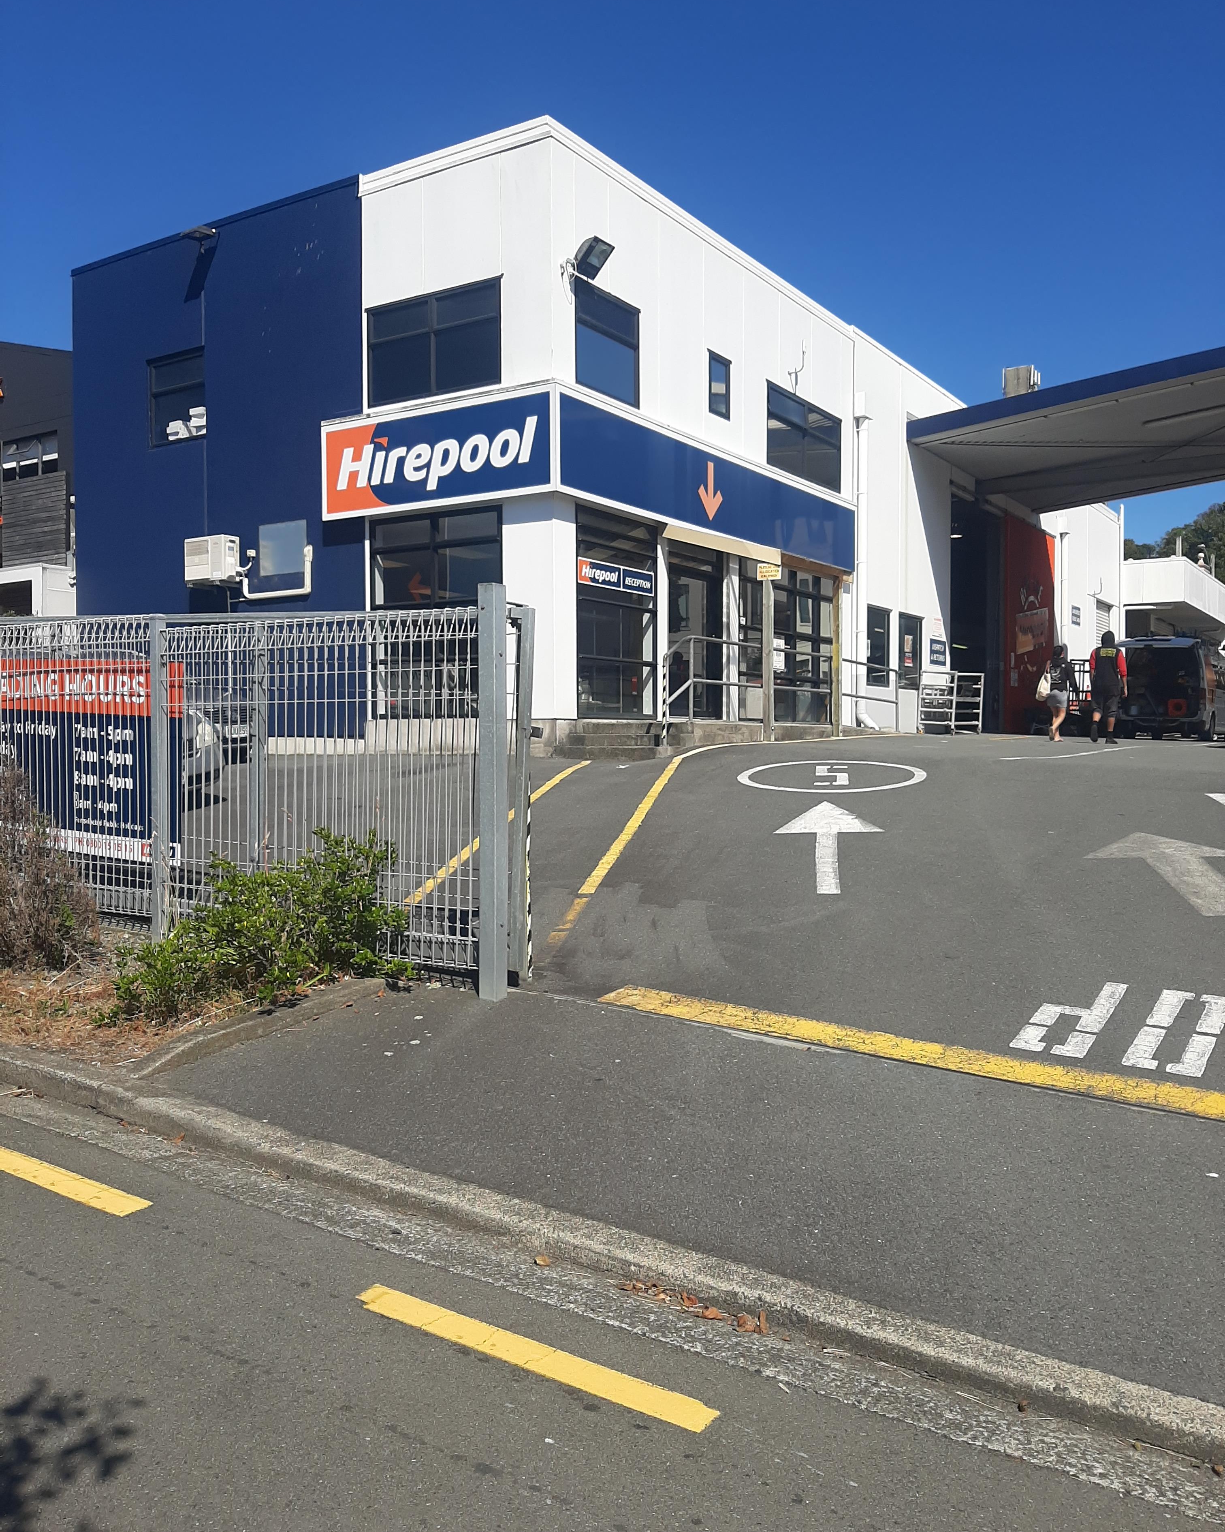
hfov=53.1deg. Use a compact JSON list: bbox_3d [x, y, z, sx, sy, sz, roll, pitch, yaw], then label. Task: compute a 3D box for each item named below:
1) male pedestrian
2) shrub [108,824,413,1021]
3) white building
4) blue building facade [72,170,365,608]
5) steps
[{"bbox_3d":[7.637,-1.229,18.900,0.580,1.770,0.500,1,2,28],"label":"male pedestrian"},{"bbox_3d":[-1.761,0.729,6.224,1.080,0.820,1.080,1,2,33],"label":"shrub"},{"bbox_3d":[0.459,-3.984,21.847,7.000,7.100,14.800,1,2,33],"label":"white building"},{"bbox_3d":[-5.631,-3.858,17.110,6.100,7.150,0.500,1,2,33],"label":"blue building facade"},{"bbox_3d":[1.196,-0.348,15.503,1.330,0.460,4.800,1,2,33],"label":"steps"}]

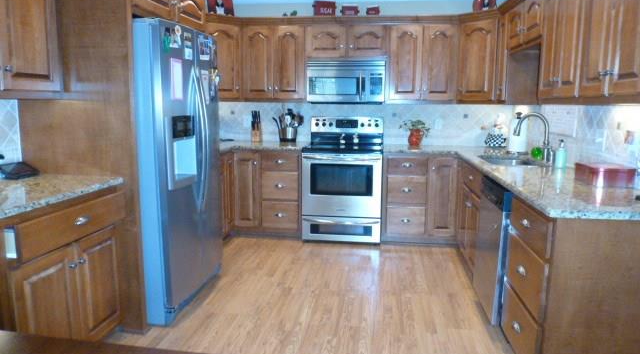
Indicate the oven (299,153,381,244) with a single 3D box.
[{"bbox_3d":[0.238,0.149,4.475,0.762,0.930,0.650,2,9,8],"label":"oven"}]

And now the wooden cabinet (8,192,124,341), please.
[{"bbox_3d":[-1.435,0.520,2.167,0.610,0.880,0.760,2,9,8],"label":"wooden cabinet"}]

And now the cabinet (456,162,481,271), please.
[{"bbox_3d":[1.468,0.332,3.416,0.601,0.825,0.930,2,9,8],"label":"cabinet"}]

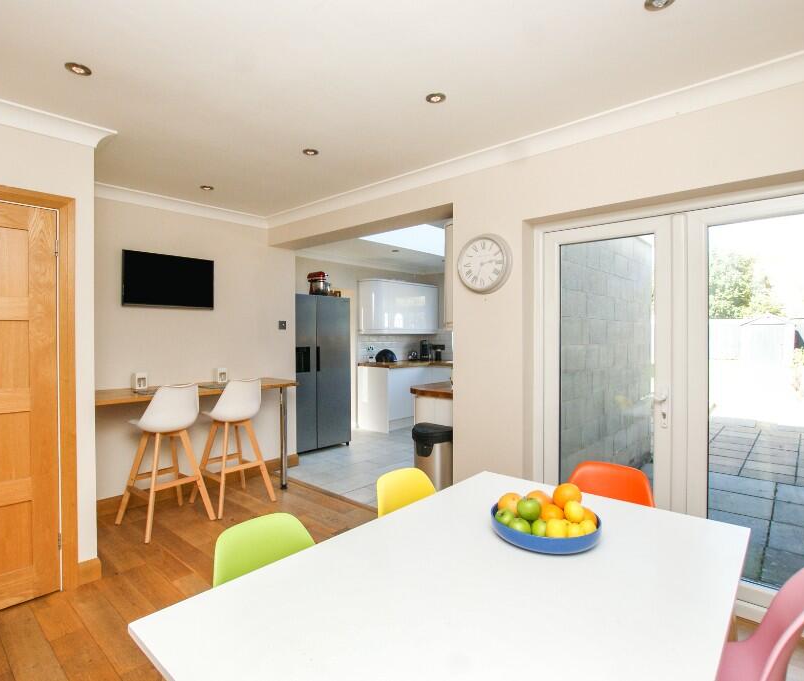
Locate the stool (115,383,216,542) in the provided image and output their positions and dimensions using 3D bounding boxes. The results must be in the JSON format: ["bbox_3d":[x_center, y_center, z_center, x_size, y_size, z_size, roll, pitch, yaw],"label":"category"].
[{"bbox_3d":[-1.705,0.807,3.070,0.530,1.000,0.480,1,1,39],"label":"stool"}]

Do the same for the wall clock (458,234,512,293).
[{"bbox_3d":[0.504,-0.466,2.618,0.357,0.357,0.050,0,1,39],"label":"wall clock"}]

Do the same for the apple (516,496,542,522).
[{"bbox_3d":[0.383,0.509,1.281,0.071,0.067,0.071,0,1,0],"label":"apple"}]

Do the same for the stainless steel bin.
[{"bbox_3d":[0.223,0.981,3.156,0.370,0.650,0.290,1,1,43],"label":"stainless steel bin"}]

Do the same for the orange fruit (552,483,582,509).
[{"bbox_3d":[0.463,0.436,1.192,0.081,0.081,0.081,-1,1,-44],"label":"orange fruit"}]

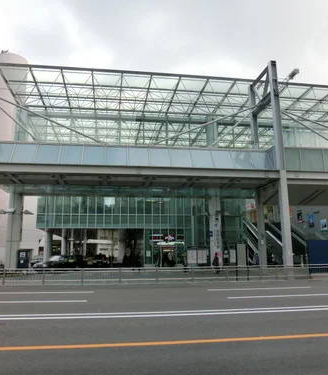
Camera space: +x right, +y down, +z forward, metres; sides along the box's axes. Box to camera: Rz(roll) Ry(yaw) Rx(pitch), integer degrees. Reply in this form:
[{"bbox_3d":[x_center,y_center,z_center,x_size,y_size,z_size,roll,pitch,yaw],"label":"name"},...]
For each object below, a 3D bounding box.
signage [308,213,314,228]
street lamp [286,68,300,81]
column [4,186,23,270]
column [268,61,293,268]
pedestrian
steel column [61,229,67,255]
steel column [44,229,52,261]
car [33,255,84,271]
[{"bbox_3d":[19.570,4.405,46.000,0.120,1.750,1.350,2,-11,-11],"label":"signage"},{"bbox_3d":[7.623,-6.618,20.360,0.350,0.250,1.100,1,-11,-8],"label":"street lamp"},{"bbox_3d":[-13.494,3.730,31.350,1.000,7.780,1.000,1,-11,-8],"label":"column"},{"bbox_3d":[7.327,-1.477,21.839,0.430,14.150,0.430,1,-11,-8],"label":"column"},{"bbox_3d":[4.036,5.814,26.453,0.380,1.620,0.500,1,-11,-8],"label":"pedestrian"},{"bbox_3d":[-12.787,7.712,44.148,0.720,4.800,0.720,1,-11,-8],"label":"steel column"},{"bbox_3d":[-11.598,6.328,35.083,0.760,4.070,0.760,1,-11,-8],"label":"steel column"},{"bbox_3d":[-9.266,6.757,30.601,1.700,1.500,4.650,-8,-13,36],"label":"car"}]

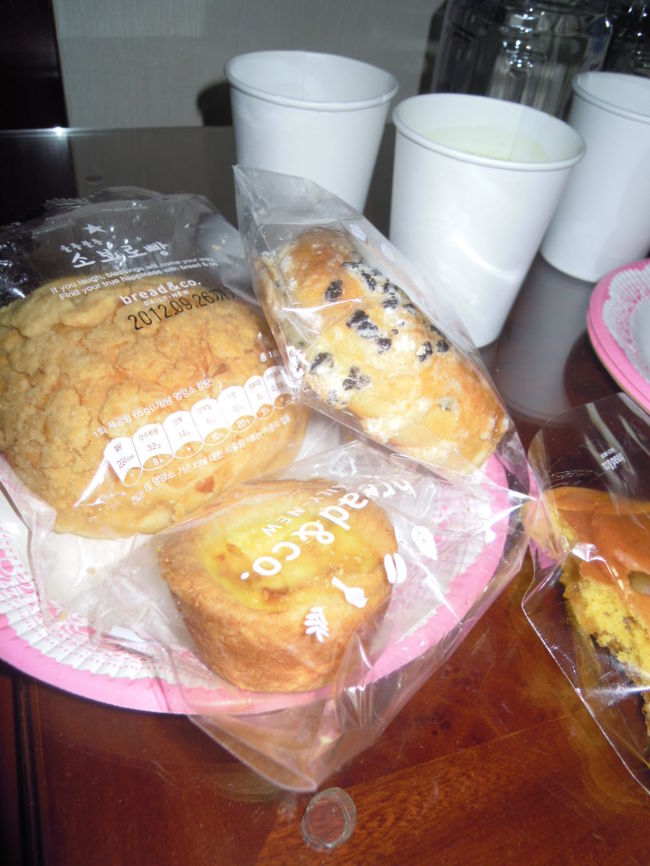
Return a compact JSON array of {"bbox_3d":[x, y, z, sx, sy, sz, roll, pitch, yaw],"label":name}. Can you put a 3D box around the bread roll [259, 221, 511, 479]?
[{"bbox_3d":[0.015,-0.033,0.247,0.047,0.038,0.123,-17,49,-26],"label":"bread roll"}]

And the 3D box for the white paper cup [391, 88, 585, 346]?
[{"bbox_3d":[0.060,-0.088,0.300,0.076,0.086,0.076,8,41,0],"label":"white paper cup"}]

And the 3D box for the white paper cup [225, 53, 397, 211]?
[{"bbox_3d":[-0.010,-0.121,0.327,0.076,0.086,0.076,5,41,-4],"label":"white paper cup"}]

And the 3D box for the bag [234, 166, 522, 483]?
[{"bbox_3d":[0.014,-0.041,0.251,0.057,0.043,0.160,-17,49,-26],"label":"bag"}]

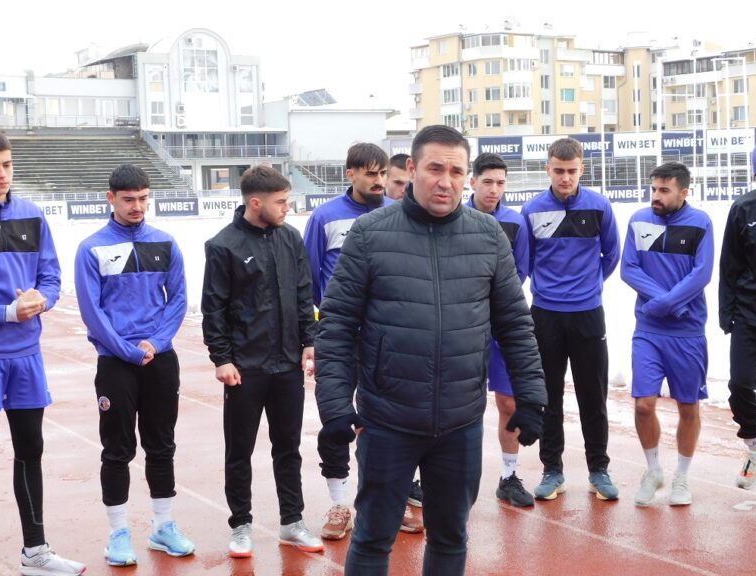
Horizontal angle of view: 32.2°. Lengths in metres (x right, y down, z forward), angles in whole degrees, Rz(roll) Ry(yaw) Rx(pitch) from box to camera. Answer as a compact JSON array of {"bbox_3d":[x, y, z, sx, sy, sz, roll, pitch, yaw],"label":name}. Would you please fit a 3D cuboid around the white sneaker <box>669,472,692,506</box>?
[{"bbox_3d":[1.565,1.034,6.769,0.110,0.120,0.290,-1,4,13],"label":"white sneaker"}]

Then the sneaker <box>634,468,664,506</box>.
[{"bbox_3d":[1.405,1.023,6.771,0.110,0.120,0.290,1,11,27],"label":"sneaker"}]

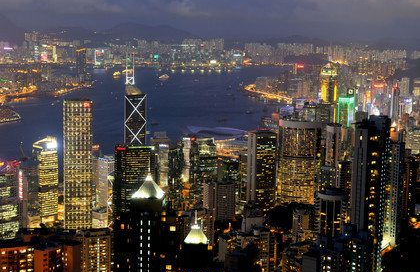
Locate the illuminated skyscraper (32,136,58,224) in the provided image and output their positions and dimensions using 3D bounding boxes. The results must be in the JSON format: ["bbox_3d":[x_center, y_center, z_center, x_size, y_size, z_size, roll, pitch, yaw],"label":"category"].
[{"bbox_3d":[-330.970,92.150,1650.900,28.000,180.000,42.000,8,10,40],"label":"illuminated skyscraper"}]

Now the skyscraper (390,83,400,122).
[{"bbox_3d":[743.470,-123.360,3278.740,27.000,175.000,27.000,5,9,25],"label":"skyscraper"}]

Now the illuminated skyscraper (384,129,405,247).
[{"bbox_3d":[171.340,48.410,768.880,16.500,110.000,16.500,0,8,-10],"label":"illuminated skyscraper"}]

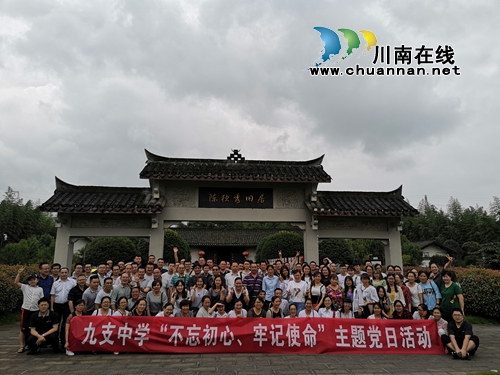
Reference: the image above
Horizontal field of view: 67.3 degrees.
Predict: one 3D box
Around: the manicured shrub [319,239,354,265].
[{"bbox_3d":[4.316,3.997,19.095,2.050,2.887,2.050,0,-10,0],"label":"manicured shrub"}]

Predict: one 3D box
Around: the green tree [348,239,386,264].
[{"bbox_3d":[6.466,4.210,20.583,2.097,3.027,2.097,0,-10,0],"label":"green tree"}]

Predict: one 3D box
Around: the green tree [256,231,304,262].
[{"bbox_3d":[1.702,3.901,19.619,2.942,3.243,2.942,0,-10,0],"label":"green tree"}]

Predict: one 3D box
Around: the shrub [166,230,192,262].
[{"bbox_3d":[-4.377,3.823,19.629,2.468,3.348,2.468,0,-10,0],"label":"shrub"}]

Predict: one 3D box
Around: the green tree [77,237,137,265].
[{"bbox_3d":[-7.095,3.856,18.603,2.993,2.887,2.993,0,-10,0],"label":"green tree"}]

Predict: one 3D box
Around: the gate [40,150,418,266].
[{"bbox_3d":[-0.548,1.564,14.963,13.950,6.126,2.300,1,-11,-6],"label":"gate"}]

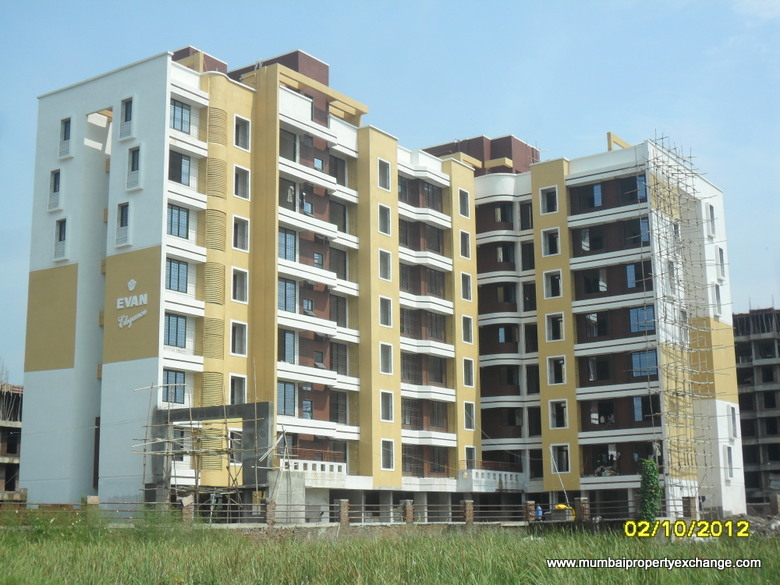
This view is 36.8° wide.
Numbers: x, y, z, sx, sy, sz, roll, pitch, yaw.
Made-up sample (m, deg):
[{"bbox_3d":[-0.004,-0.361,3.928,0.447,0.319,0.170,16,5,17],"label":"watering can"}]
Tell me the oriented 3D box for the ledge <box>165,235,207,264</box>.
[{"bbox_3d":[-11.004,-2.187,61.932,0.730,0.800,3.000,-8,-14,34],"label":"ledge"}]

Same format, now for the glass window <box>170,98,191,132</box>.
[{"bbox_3d":[-11.379,-9.544,63.407,0.180,1.670,1.730,-8,-14,34],"label":"glass window"}]

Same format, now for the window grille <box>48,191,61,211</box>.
[{"bbox_3d":[-18.968,-5.230,66.258,0.889,1.007,0.118,-9,-14,35],"label":"window grille"}]

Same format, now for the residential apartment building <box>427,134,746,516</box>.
[{"bbox_3d":[13.715,2.750,86.047,18.321,27.481,14.480,-8,-14,34],"label":"residential apartment building"}]

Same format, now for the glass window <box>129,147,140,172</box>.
[{"bbox_3d":[-13.654,-7.132,62.961,0.798,1.330,0.197,-8,-14,34],"label":"glass window"}]

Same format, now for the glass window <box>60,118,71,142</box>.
[{"bbox_3d":[-18.284,-9.187,66.418,0.800,1.260,0.200,-8,-14,34],"label":"glass window"}]

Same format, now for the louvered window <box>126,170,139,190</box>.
[{"bbox_3d":[-13.631,-6.024,62.238,0.840,0.950,0.120,-8,-14,34],"label":"louvered window"}]

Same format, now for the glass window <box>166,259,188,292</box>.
[{"bbox_3d":[-11.294,-0.889,61.873,0.120,1.660,1.780,-8,-14,34],"label":"glass window"}]

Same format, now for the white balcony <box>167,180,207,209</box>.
[{"bbox_3d":[-11.044,-5.078,62.784,0.670,0.837,2.955,-8,-14,34],"label":"white balcony"}]

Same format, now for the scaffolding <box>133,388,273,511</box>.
[{"bbox_3d":[-8.776,7.812,54.983,7.500,6.200,1.600,-8,-14,34],"label":"scaffolding"}]

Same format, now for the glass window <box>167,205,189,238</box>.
[{"bbox_3d":[-11.384,-3.784,62.657,0.138,1.645,1.675,-8,-14,34],"label":"glass window"}]

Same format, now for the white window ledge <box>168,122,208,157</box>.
[{"bbox_3d":[-11.036,-7.965,63.088,0.590,0.840,2.900,-8,-14,34],"label":"white window ledge"}]

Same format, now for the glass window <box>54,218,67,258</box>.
[{"bbox_3d":[-18.220,-2.958,64.867,0.860,2.150,0.120,-8,-14,34],"label":"glass window"}]

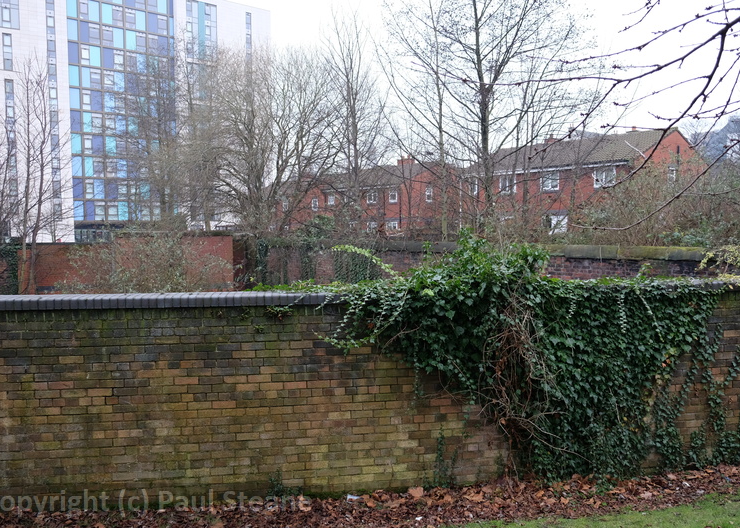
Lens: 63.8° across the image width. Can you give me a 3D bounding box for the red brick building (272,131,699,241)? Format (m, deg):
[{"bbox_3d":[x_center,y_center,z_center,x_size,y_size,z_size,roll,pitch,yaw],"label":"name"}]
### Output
[{"bbox_3d":[5.583,-4.987,51.399,10.500,7.800,41.000,-3,4,-37],"label":"red brick building"}]

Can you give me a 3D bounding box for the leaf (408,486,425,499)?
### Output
[{"bbox_3d":[0.450,2.212,5.750,0.155,0.070,0.120,0,3,0],"label":"leaf"}]

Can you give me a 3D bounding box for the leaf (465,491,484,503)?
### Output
[{"bbox_3d":[0.999,2.223,5.680,0.190,0.050,0.150,0,3,0],"label":"leaf"}]

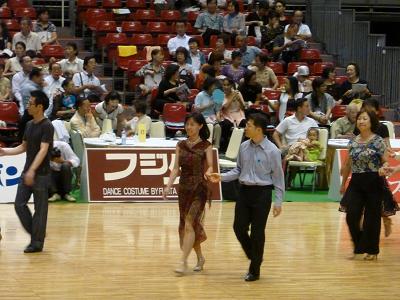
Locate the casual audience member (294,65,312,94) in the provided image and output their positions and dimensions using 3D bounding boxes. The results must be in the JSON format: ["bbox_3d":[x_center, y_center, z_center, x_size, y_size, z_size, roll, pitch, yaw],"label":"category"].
[{"bbox_3d":[1.655,-0.769,37.000,0.470,1.170,0.720,0,5,3],"label":"casual audience member"}]

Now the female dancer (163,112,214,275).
[{"bbox_3d":[-0.096,0.431,23.450,0.500,1.620,0.480,3,6,37],"label":"female dancer"}]

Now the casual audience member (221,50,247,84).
[{"bbox_3d":[0.547,-1.012,37.800,0.500,1.200,0.750,0,5,-6],"label":"casual audience member"}]

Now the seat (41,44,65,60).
[{"bbox_3d":[-2.354,-1.490,37.397,0.420,0.400,0.440,0,5,-14],"label":"seat"}]

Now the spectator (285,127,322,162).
[{"bbox_3d":[1.419,-0.076,31.700,0.380,0.480,0.480,5,6,45],"label":"spectator"}]

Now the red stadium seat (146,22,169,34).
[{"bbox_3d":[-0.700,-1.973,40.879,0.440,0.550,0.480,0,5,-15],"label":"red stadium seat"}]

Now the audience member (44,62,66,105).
[{"bbox_3d":[-2.326,-0.784,37.000,0.520,1.220,0.780,-1,5,-9],"label":"audience member"}]

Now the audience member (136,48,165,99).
[{"bbox_3d":[-0.737,-0.935,36.006,0.480,1.260,0.750,0,5,-8],"label":"audience member"}]

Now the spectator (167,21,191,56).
[{"bbox_3d":[-0.349,-1.461,37.726,0.500,1.260,0.750,0,5,-10],"label":"spectator"}]

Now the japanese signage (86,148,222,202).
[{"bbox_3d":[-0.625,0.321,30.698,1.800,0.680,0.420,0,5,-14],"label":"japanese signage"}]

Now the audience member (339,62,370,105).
[{"bbox_3d":[2.535,-0.763,37.557,0.560,1.270,0.750,1,5,-5],"label":"audience member"}]

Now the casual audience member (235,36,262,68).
[{"bbox_3d":[0.723,-1.232,37.174,0.520,1.220,0.750,1,5,-5],"label":"casual audience member"}]

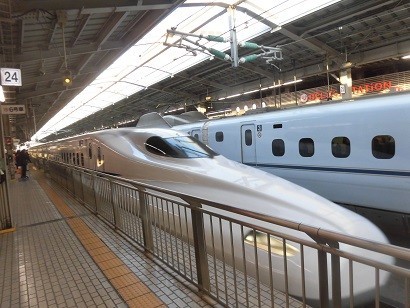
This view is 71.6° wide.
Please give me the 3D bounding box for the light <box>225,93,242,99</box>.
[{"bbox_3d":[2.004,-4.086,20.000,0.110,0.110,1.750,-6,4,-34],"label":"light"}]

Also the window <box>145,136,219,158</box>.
[{"bbox_3d":[-0.570,-0.149,7.988,1.600,0.680,1.800,-6,4,-34],"label":"window"}]

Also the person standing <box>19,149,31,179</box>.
[{"bbox_3d":[-10.028,0.544,15.800,0.480,1.650,0.500,-6,4,-34],"label":"person standing"}]

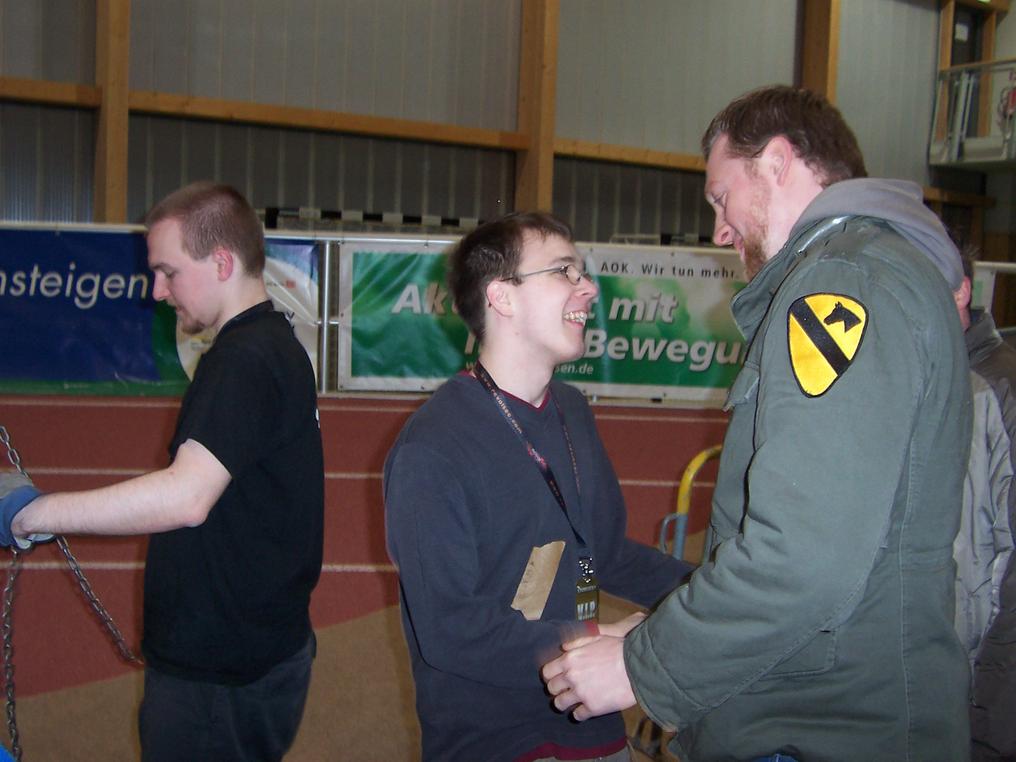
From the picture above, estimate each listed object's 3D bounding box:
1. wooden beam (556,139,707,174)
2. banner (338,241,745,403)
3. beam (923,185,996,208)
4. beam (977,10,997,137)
[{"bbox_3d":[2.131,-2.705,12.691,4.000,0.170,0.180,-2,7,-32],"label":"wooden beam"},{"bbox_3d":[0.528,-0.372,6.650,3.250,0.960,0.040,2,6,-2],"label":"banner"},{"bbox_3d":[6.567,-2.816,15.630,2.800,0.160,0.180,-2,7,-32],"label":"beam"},{"bbox_3d":[7.430,-4.806,16.121,0.140,2.060,0.170,-2,7,-32],"label":"beam"}]

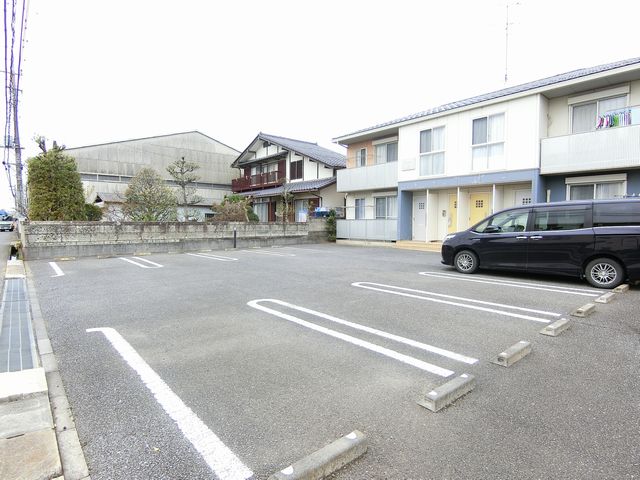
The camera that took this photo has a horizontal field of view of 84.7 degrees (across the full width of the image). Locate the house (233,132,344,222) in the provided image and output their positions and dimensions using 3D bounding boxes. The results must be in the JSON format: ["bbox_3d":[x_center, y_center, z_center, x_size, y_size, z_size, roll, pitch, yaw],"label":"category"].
[{"bbox_3d":[-1.774,-4.446,27.230,7.200,8.100,13.000,-3,4,-40],"label":"house"}]

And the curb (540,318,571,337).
[{"bbox_3d":[2.989,1.092,4.445,0.610,0.095,0.160,-3,4,-40],"label":"curb"}]

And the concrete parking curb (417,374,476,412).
[{"bbox_3d":[1.025,1.202,2.816,0.610,0.095,0.160,-3,4,-40],"label":"concrete parking curb"}]

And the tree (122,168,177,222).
[{"bbox_3d":[-7.691,-1.493,15.733,2.300,3.400,2.300,-3,4,-40],"label":"tree"}]

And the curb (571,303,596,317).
[{"bbox_3d":[3.924,1.039,5.228,0.610,0.095,0.160,-3,4,-40],"label":"curb"}]

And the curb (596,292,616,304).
[{"bbox_3d":[4.885,0.987,6.009,0.610,0.095,0.160,-3,4,-40],"label":"curb"}]

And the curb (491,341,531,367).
[{"bbox_3d":[1.959,1.150,3.592,0.610,0.095,0.160,-3,4,-40],"label":"curb"}]

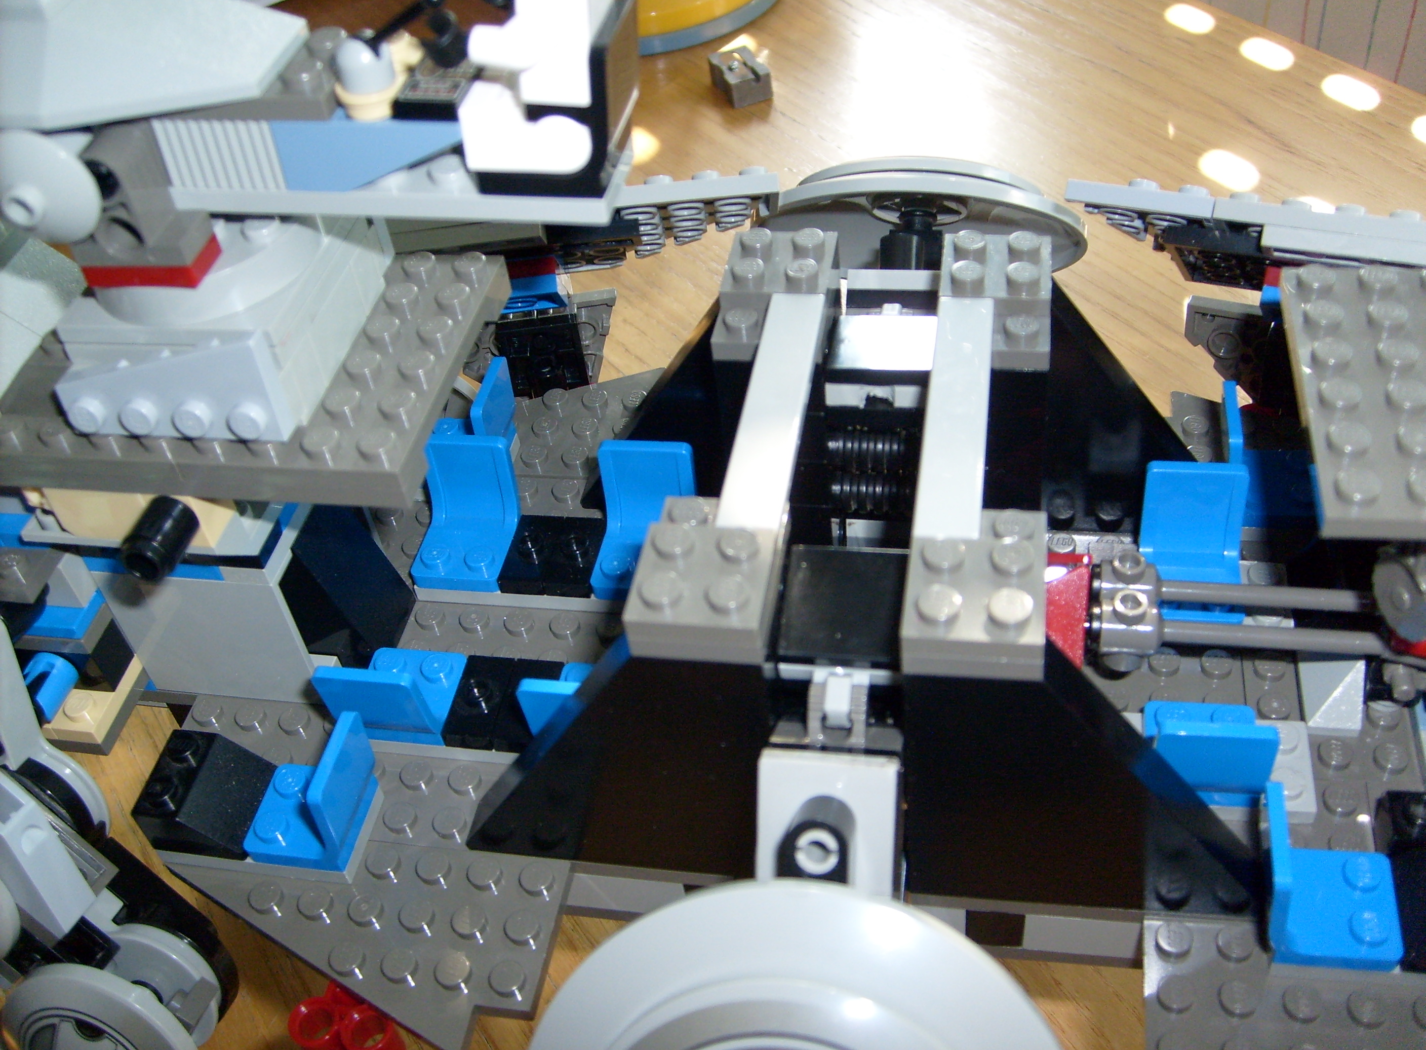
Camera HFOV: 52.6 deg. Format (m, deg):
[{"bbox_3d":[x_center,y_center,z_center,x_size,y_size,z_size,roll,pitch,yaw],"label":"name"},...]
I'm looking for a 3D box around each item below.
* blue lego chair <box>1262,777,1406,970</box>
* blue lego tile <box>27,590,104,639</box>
[{"bbox_3d":[0.076,0.043,0.178,0.019,0.018,0.016,3,45,12],"label":"blue lego chair"},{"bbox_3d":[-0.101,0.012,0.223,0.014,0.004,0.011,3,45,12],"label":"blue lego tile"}]

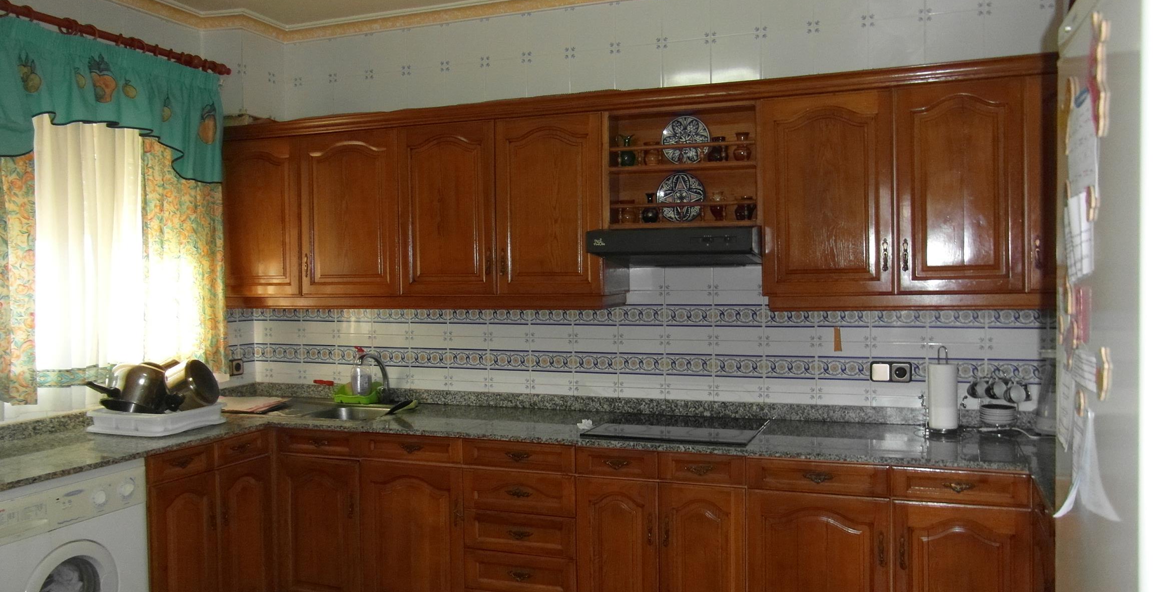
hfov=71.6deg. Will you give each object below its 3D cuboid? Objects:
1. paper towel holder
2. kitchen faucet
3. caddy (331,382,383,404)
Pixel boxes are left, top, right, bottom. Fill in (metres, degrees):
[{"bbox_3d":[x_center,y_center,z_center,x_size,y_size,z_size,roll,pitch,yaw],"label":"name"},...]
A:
[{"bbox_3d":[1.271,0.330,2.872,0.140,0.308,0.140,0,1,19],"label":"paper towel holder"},{"bbox_3d":[-0.938,0.378,3.616,0.058,0.232,0.222,0,1,24],"label":"kitchen faucet"},{"bbox_3d":[-1.046,0.449,3.746,0.200,0.088,0.105,0,1,19],"label":"caddy"}]

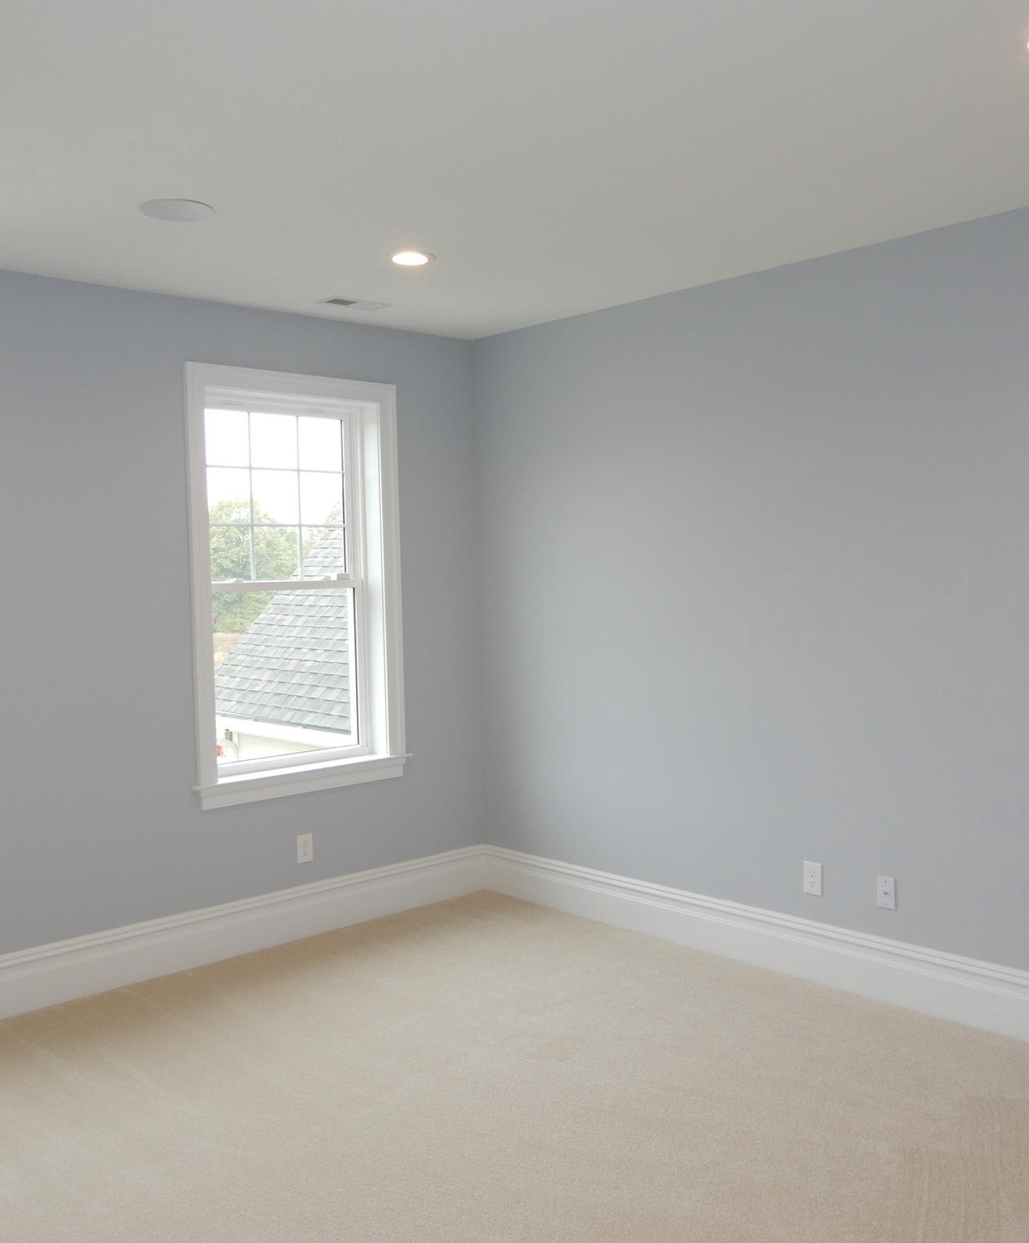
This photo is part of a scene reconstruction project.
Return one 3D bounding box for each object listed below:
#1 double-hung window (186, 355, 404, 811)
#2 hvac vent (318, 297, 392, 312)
[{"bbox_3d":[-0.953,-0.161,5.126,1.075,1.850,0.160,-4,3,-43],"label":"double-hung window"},{"bbox_3d":[-0.678,-1.343,4.879,0.296,0.012,0.150,-4,3,-43],"label":"hvac vent"}]

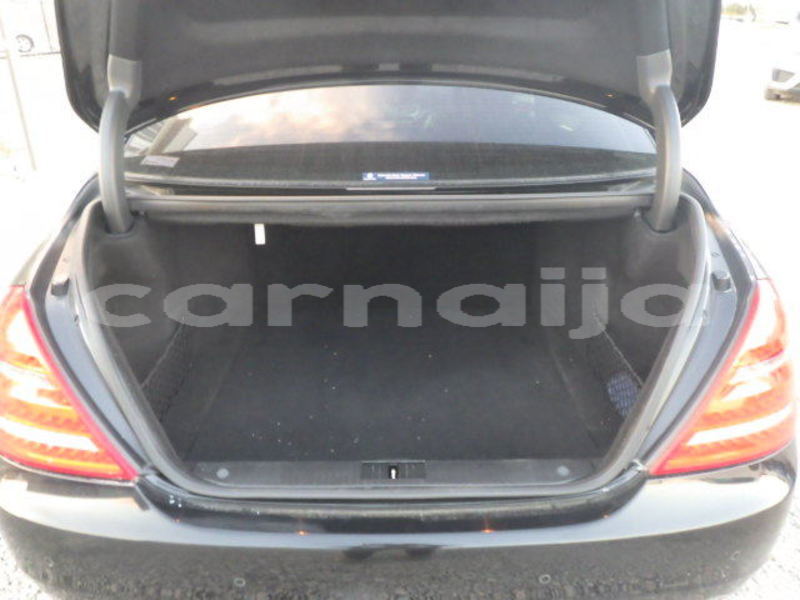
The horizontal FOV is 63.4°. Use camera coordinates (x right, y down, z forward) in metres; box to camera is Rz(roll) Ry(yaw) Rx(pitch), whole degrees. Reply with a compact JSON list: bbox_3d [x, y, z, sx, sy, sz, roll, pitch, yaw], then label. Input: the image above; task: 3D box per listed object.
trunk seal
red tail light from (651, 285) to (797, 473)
[{"bbox_3d":[-0.017,0.046,1.372,1.360,0.190,0.720,0,64,0],"label":"trunk seal"},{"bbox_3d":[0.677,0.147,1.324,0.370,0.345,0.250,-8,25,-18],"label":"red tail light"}]

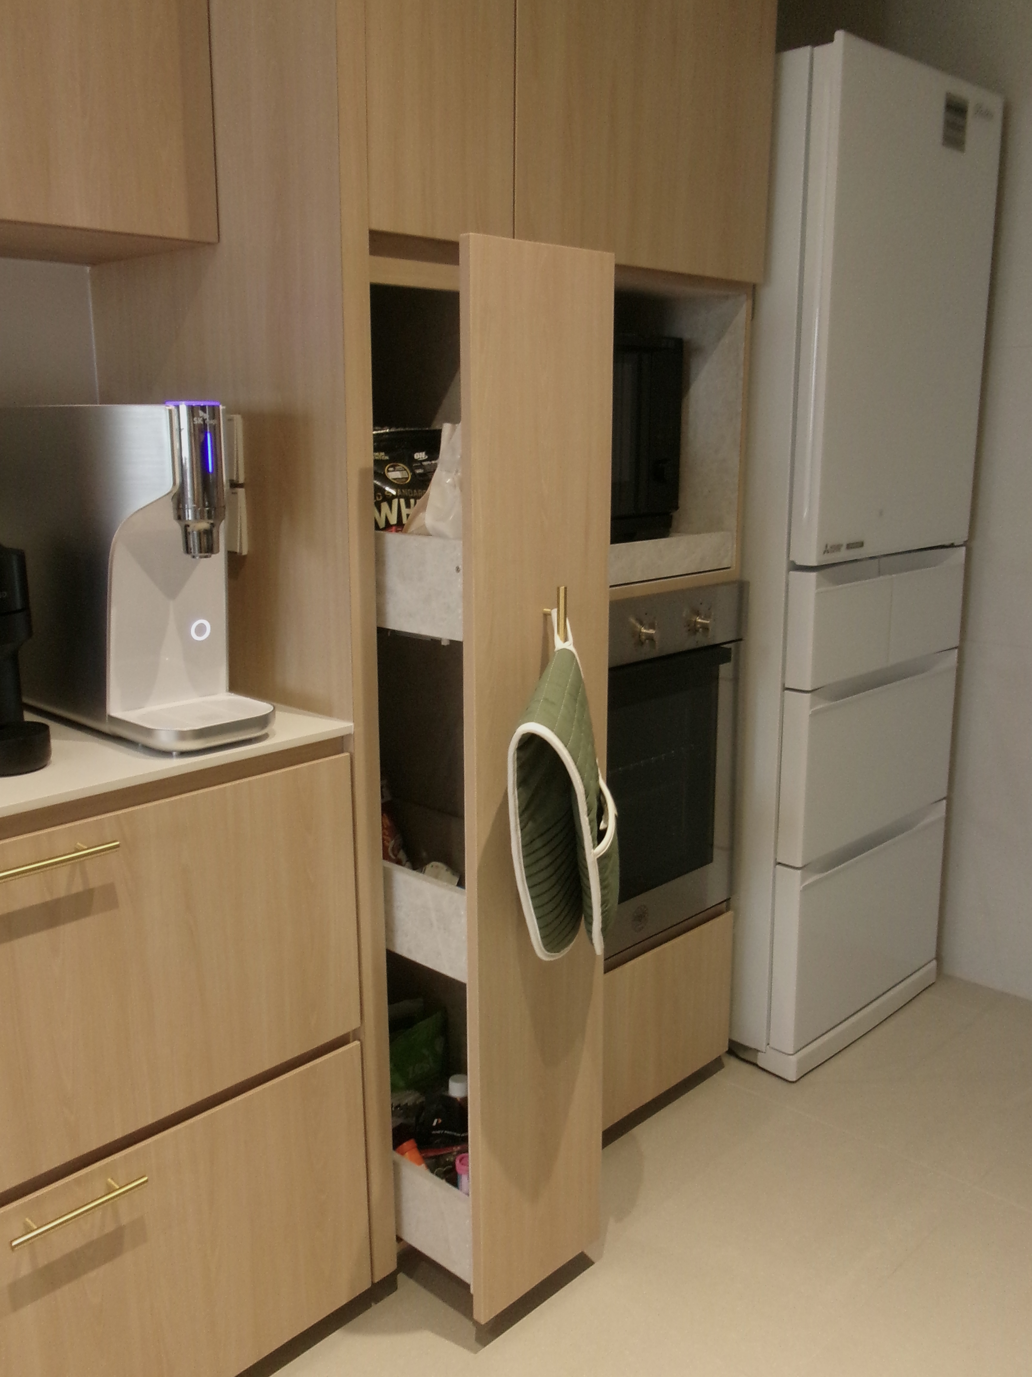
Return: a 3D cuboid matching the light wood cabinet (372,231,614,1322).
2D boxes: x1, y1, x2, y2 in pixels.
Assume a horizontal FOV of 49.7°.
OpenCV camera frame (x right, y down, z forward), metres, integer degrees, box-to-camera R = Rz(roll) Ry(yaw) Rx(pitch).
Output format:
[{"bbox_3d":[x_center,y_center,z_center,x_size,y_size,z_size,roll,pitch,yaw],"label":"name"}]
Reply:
[{"bbox_3d":[-0.155,0.127,1.653,0.546,1.418,0.245,12,18,43],"label":"light wood cabinet"}]

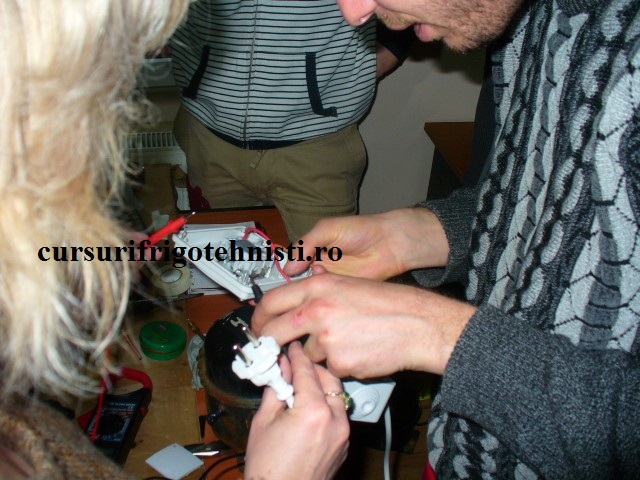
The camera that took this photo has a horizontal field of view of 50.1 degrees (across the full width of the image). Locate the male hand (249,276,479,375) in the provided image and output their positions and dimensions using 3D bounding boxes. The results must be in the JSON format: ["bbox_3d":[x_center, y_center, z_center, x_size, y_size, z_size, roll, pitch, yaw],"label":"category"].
[{"bbox_3d":[0.039,0.076,0.595,0.183,0.065,0.090,4,65,10],"label":"male hand"}]

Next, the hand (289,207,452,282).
[{"bbox_3d":[0.048,0.009,0.705,0.180,0.080,0.080,-13,33,3],"label":"hand"}]

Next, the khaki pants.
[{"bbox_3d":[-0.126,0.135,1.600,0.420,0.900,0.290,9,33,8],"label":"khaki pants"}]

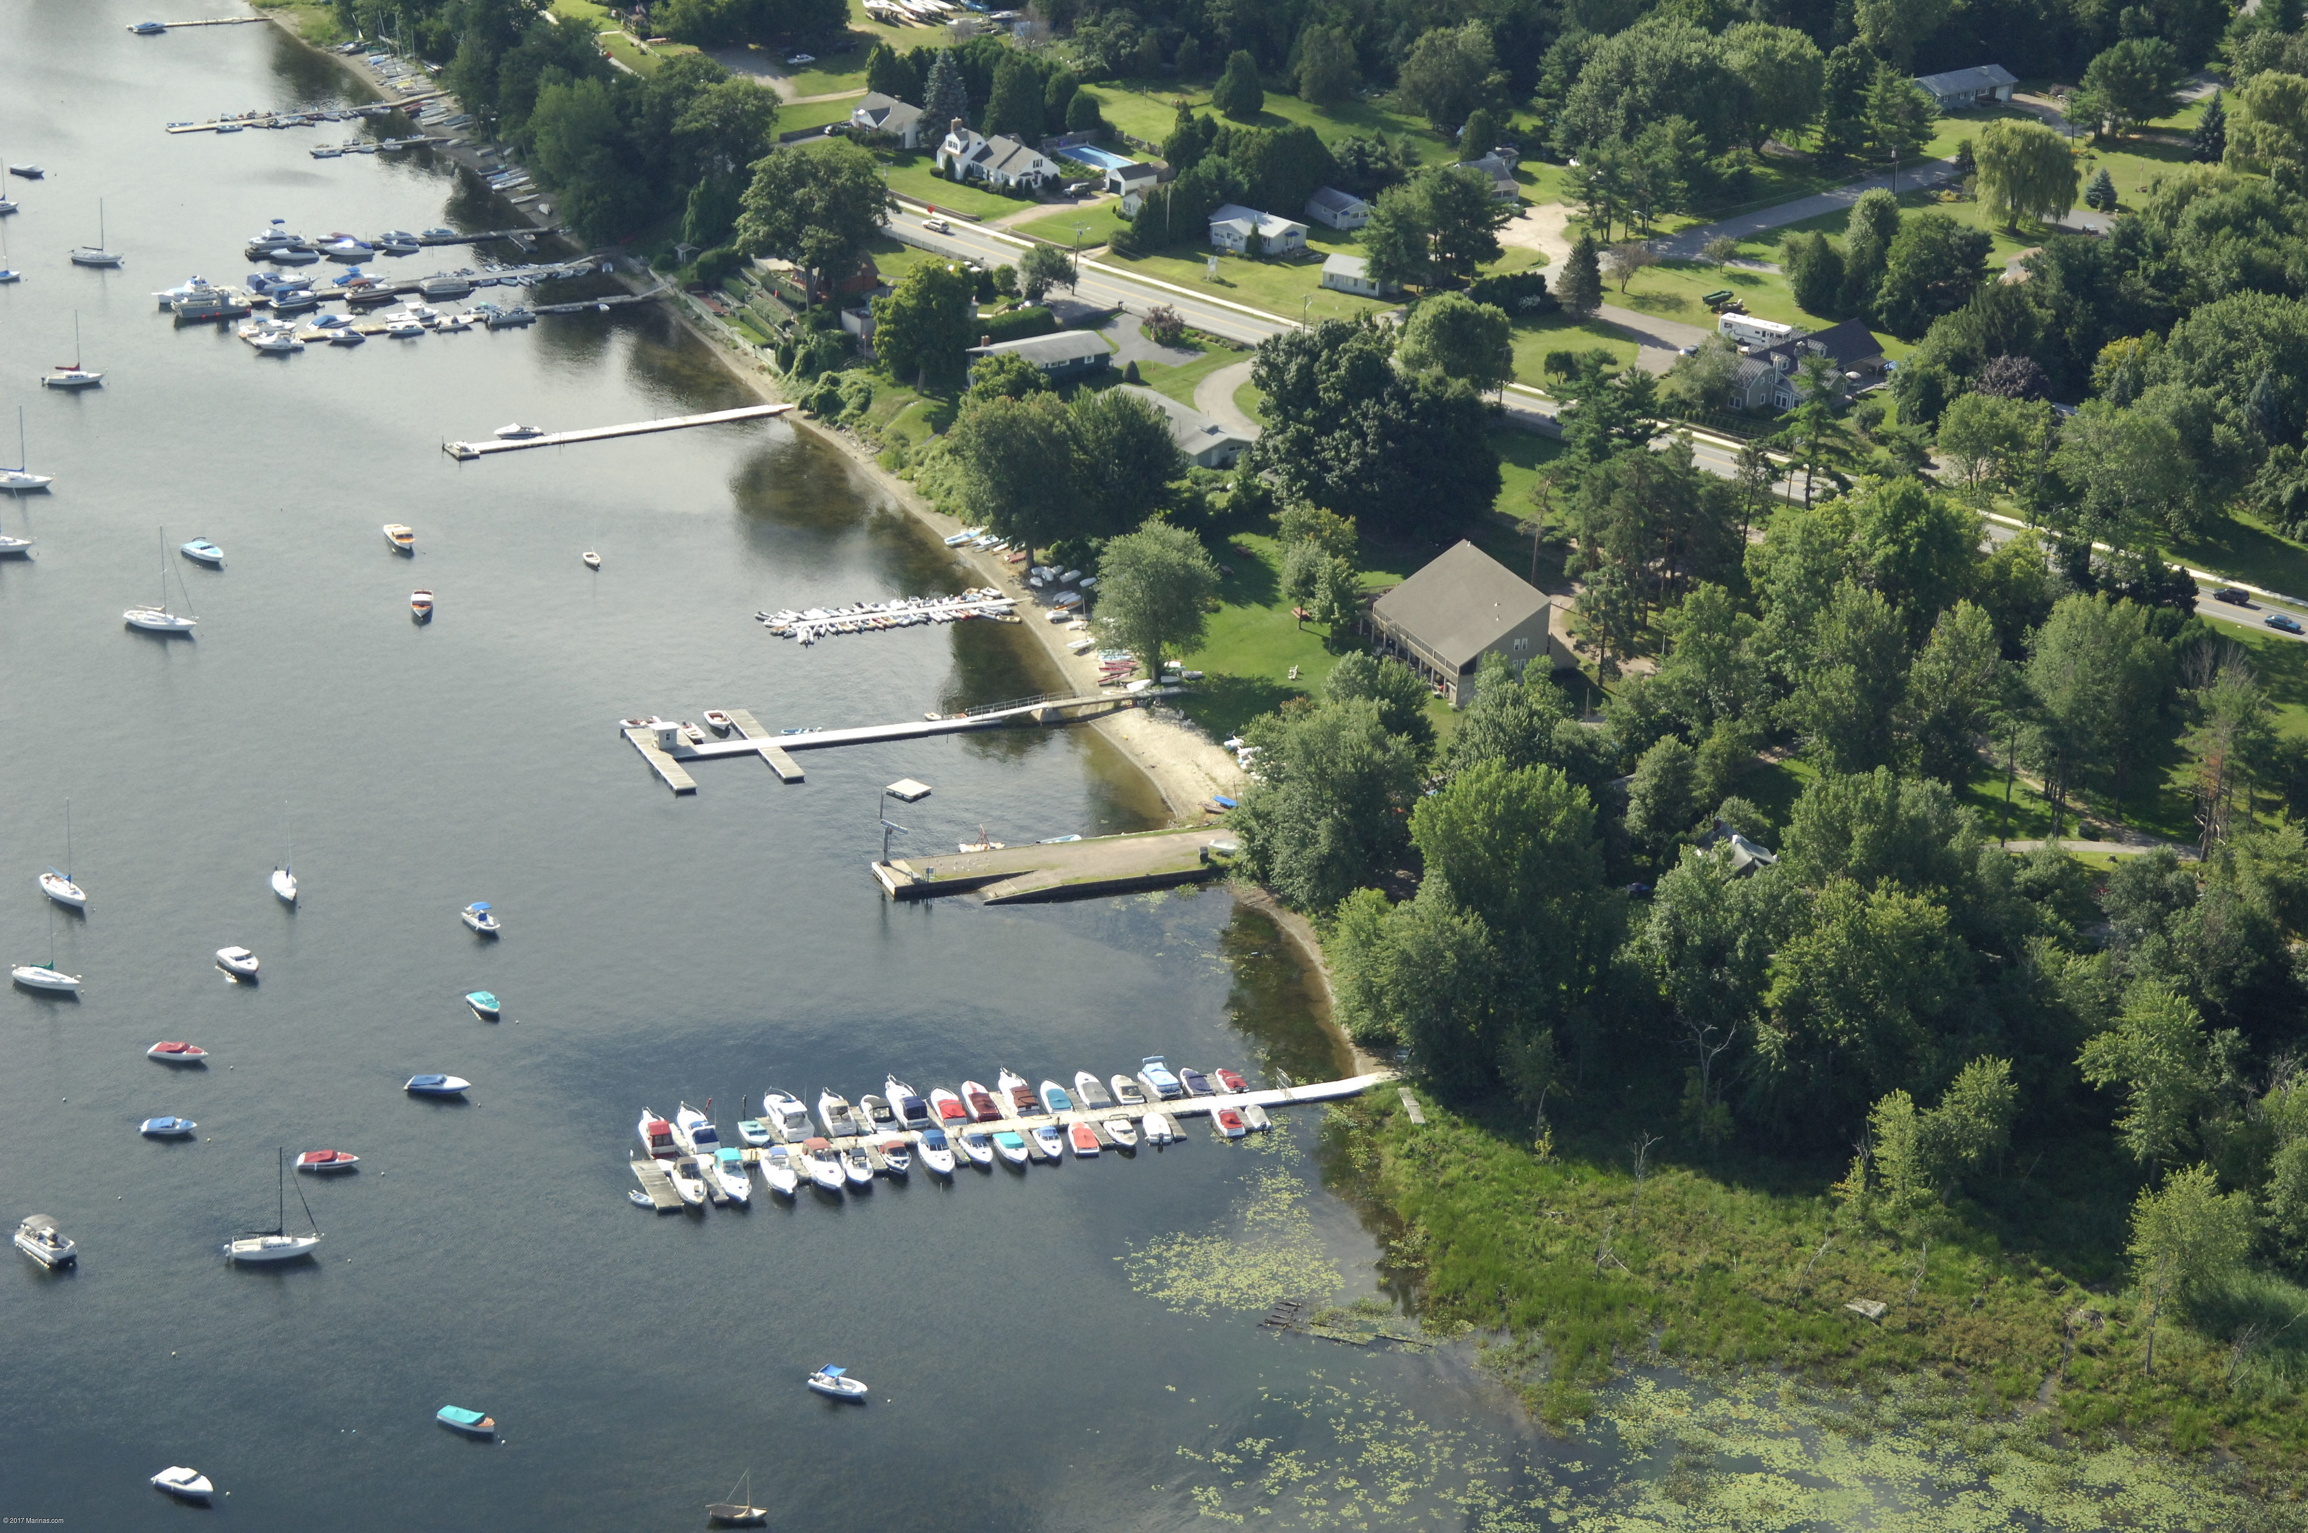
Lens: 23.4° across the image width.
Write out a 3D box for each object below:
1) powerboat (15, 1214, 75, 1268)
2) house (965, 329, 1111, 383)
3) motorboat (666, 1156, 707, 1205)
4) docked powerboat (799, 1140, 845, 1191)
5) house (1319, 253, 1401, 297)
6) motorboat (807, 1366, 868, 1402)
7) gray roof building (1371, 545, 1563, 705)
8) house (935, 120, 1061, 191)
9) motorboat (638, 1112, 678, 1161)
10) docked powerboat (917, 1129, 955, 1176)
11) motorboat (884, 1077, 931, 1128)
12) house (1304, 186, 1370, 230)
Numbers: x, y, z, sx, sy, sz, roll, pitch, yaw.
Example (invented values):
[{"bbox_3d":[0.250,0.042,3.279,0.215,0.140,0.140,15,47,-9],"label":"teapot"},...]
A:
[{"bbox_3d":[-105.190,44.830,528.860,6.270,2.550,2.550,21,28,39],"label":"powerboat"},{"bbox_3d":[-17.290,-56.950,777.340,21.060,5.190,10.680,-10,25,-29],"label":"house"},{"bbox_3d":[-45.460,40.440,545.420,2.600,2.450,7.250,-6,23,-19],"label":"motorboat"},{"bbox_3d":[-32.310,39.240,549.610,2.690,2.450,7.640,-6,23,-19],"label":"docked powerboat"},{"bbox_3d":[32.830,-78.060,881.840,9.920,4.790,7.150,12,24,24],"label":"house"},{"bbox_3d":[-28.680,56.030,507.890,5.490,2.060,2.160,10,23,19],"label":"motorboat"},{"bbox_3d":[40.510,-18.770,735.270,12.950,13.300,24.500,-8,24,-24],"label":"gray roof building"},{"bbox_3d":[-24.637,-97.594,888.190,12.310,7.290,17.530,-16,28,-37],"label":"house"},{"bbox_3d":[-50.095,36.695,559.366,2.610,2.460,8.080,-5,23,-17],"label":"motorboat"},{"bbox_3d":[-21.530,38.220,553.310,2.550,2.350,7.060,-6,23,-19],"label":"docked powerboat"},{"bbox_3d":[-25.424,33.996,568.469,2.760,2.460,8.960,-5,23,-18],"label":"motorboat"},{"bbox_3d":[29.498,-87.614,873.230,7.290,3.940,9.160,-11,25,-29],"label":"house"}]

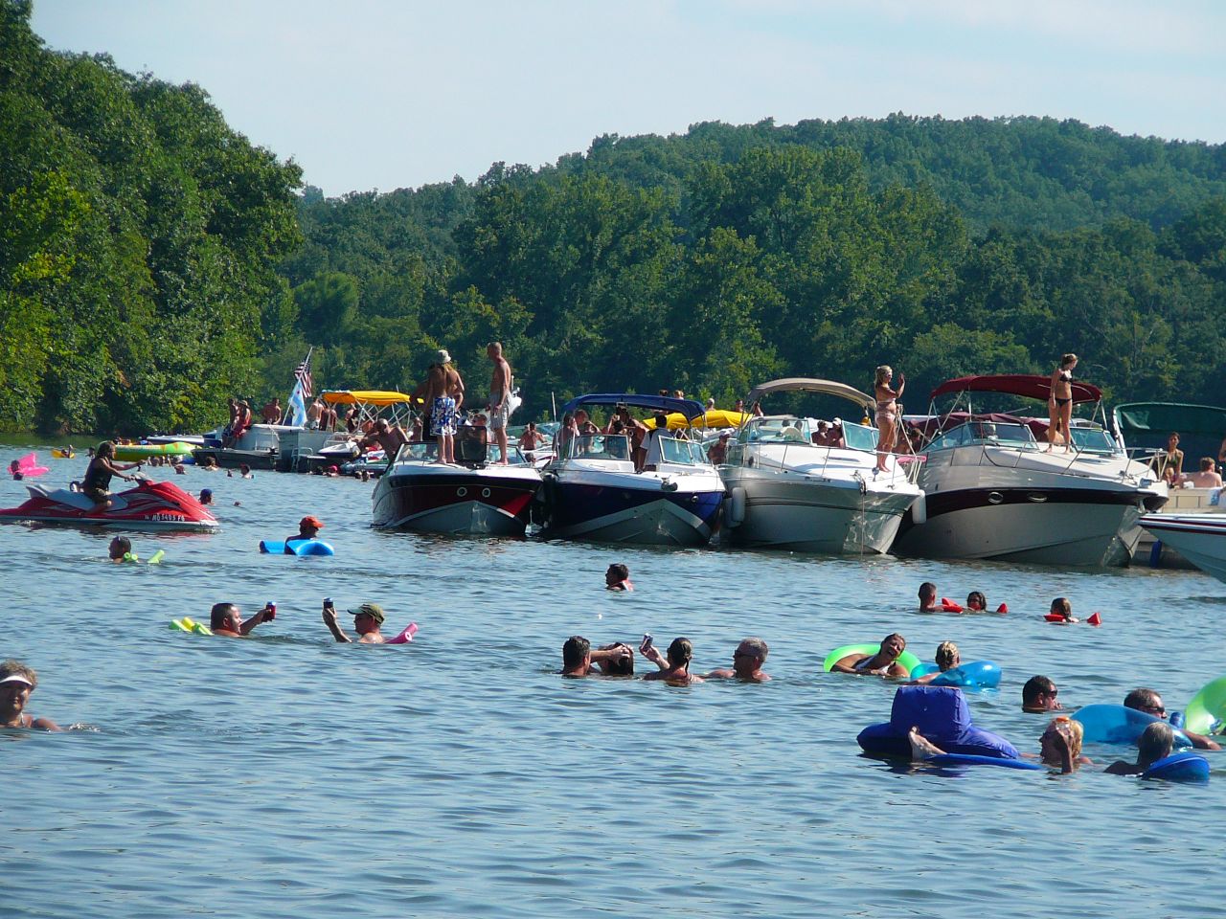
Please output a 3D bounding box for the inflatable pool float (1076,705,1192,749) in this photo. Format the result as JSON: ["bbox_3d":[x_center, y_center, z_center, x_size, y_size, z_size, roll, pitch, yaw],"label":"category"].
[{"bbox_3d":[3.081,1.584,48.000,0.780,0.270,0.780,3,0,0],"label":"inflatable pool float"}]

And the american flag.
[{"bbox_3d":[-7.247,-1.986,190.000,0.480,1.150,0.250,3,0,0],"label":"american flag"}]

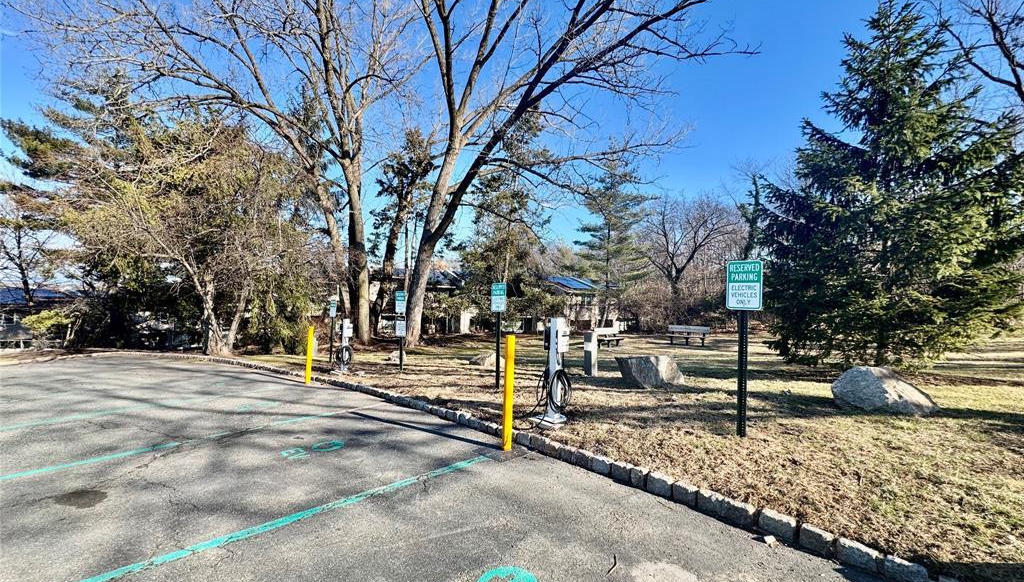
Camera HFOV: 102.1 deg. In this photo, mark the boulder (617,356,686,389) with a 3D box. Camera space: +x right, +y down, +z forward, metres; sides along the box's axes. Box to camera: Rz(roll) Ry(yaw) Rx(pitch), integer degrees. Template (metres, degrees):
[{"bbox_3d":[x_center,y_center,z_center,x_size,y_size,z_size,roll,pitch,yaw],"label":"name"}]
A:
[{"bbox_3d":[2.275,1.332,6.850,0.980,0.520,0.700,-1,-4,37],"label":"boulder"}]

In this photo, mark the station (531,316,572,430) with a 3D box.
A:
[{"bbox_3d":[0.462,0.906,4.720,0.320,1.200,0.340,4,-4,-44],"label":"station"}]

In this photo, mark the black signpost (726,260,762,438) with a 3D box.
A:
[{"bbox_3d":[2.166,0.537,3.870,0.305,1.640,0.070,-1,-4,42],"label":"black signpost"}]

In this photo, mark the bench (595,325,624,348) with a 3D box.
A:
[{"bbox_3d":[3.956,1.866,16.800,1.680,0.820,0.620,4,-4,-41],"label":"bench"}]

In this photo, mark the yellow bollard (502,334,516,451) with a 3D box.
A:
[{"bbox_3d":[-0.028,1.058,4.290,0.105,1.190,0.105,1,-3,0],"label":"yellow bollard"}]

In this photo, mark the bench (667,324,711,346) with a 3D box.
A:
[{"bbox_3d":[7.120,1.785,16.800,1.660,0.820,0.620,-1,-4,40],"label":"bench"}]

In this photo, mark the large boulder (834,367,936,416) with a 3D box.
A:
[{"bbox_3d":[4.456,1.161,4.980,0.920,0.520,0.720,-1,-4,38],"label":"large boulder"}]

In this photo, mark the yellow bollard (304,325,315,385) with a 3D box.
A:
[{"bbox_3d":[-4.150,1.328,8.500,0.105,1.190,0.105,-1,-4,41],"label":"yellow bollard"}]

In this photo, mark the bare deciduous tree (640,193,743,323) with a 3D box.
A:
[{"bbox_3d":[15.171,-2.747,35.000,8.000,10.800,7.500,1,-3,0],"label":"bare deciduous tree"}]

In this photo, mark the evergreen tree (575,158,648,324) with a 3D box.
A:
[{"bbox_3d":[8.890,-4.512,37.000,6.300,14.600,6.300,1,-3,0],"label":"evergreen tree"}]

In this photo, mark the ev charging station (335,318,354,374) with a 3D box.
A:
[{"bbox_3d":[-3.643,1.202,9.050,0.340,1.180,0.360,4,-4,-44],"label":"ev charging station"}]

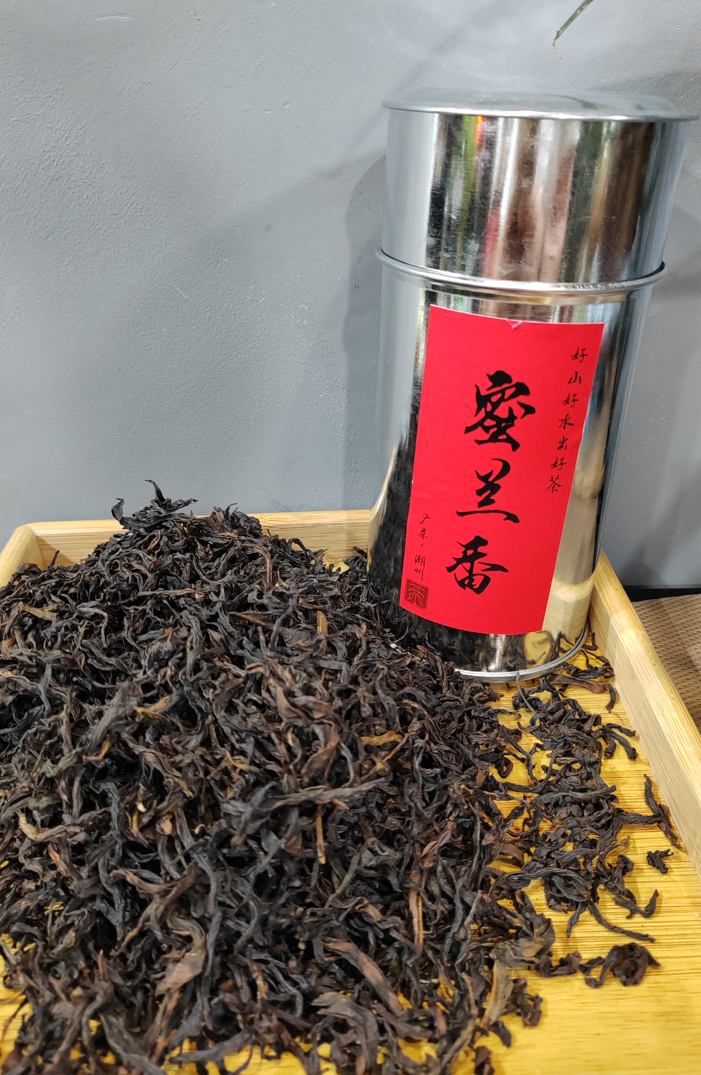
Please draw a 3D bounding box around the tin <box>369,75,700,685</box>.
[{"bbox_3d":[0.058,-0.057,0.326,0.103,0.207,0.103,7,32,8],"label":"tin"}]

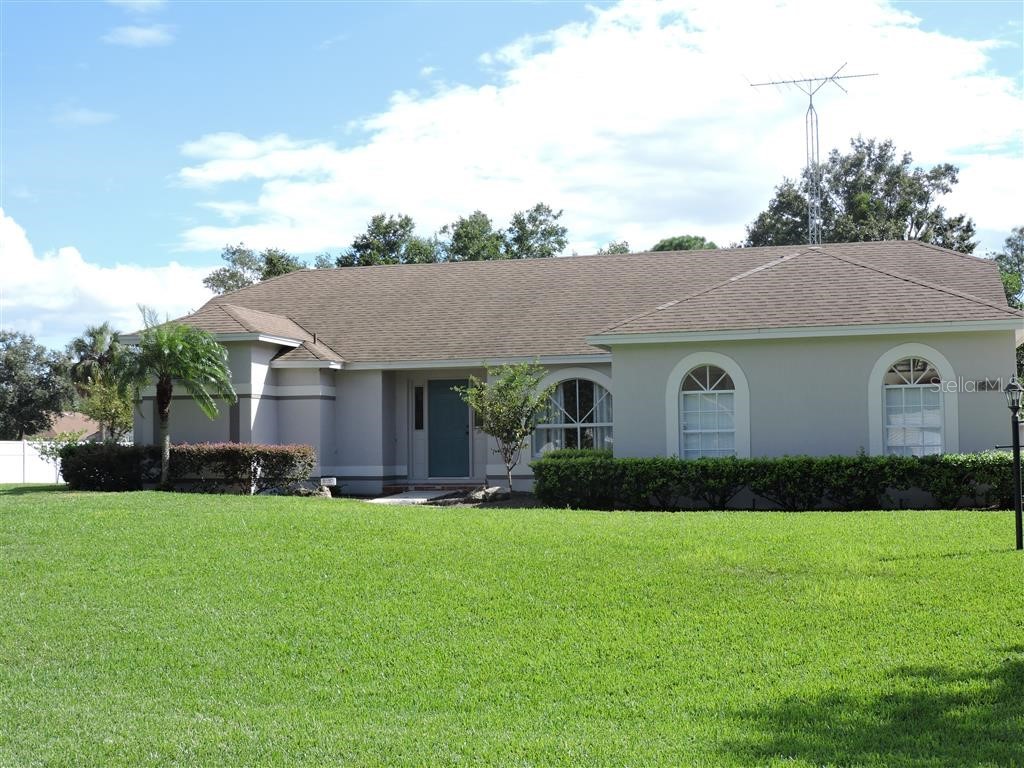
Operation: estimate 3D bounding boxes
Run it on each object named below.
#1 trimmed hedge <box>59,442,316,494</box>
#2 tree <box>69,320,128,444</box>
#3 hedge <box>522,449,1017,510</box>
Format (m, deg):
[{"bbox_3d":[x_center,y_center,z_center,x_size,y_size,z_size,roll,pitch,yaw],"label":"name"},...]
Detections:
[{"bbox_3d":[-6.176,1.611,26.420,4.907,0.970,0.950,-2,-3,16],"label":"trimmed hedge"},{"bbox_3d":[-20.668,0.848,69.796,3.600,7.900,3.600,-2,-3,16],"label":"tree"},{"bbox_3d":[3.917,1.501,21.290,7.251,0.840,0.900,-2,-3,16],"label":"hedge"}]

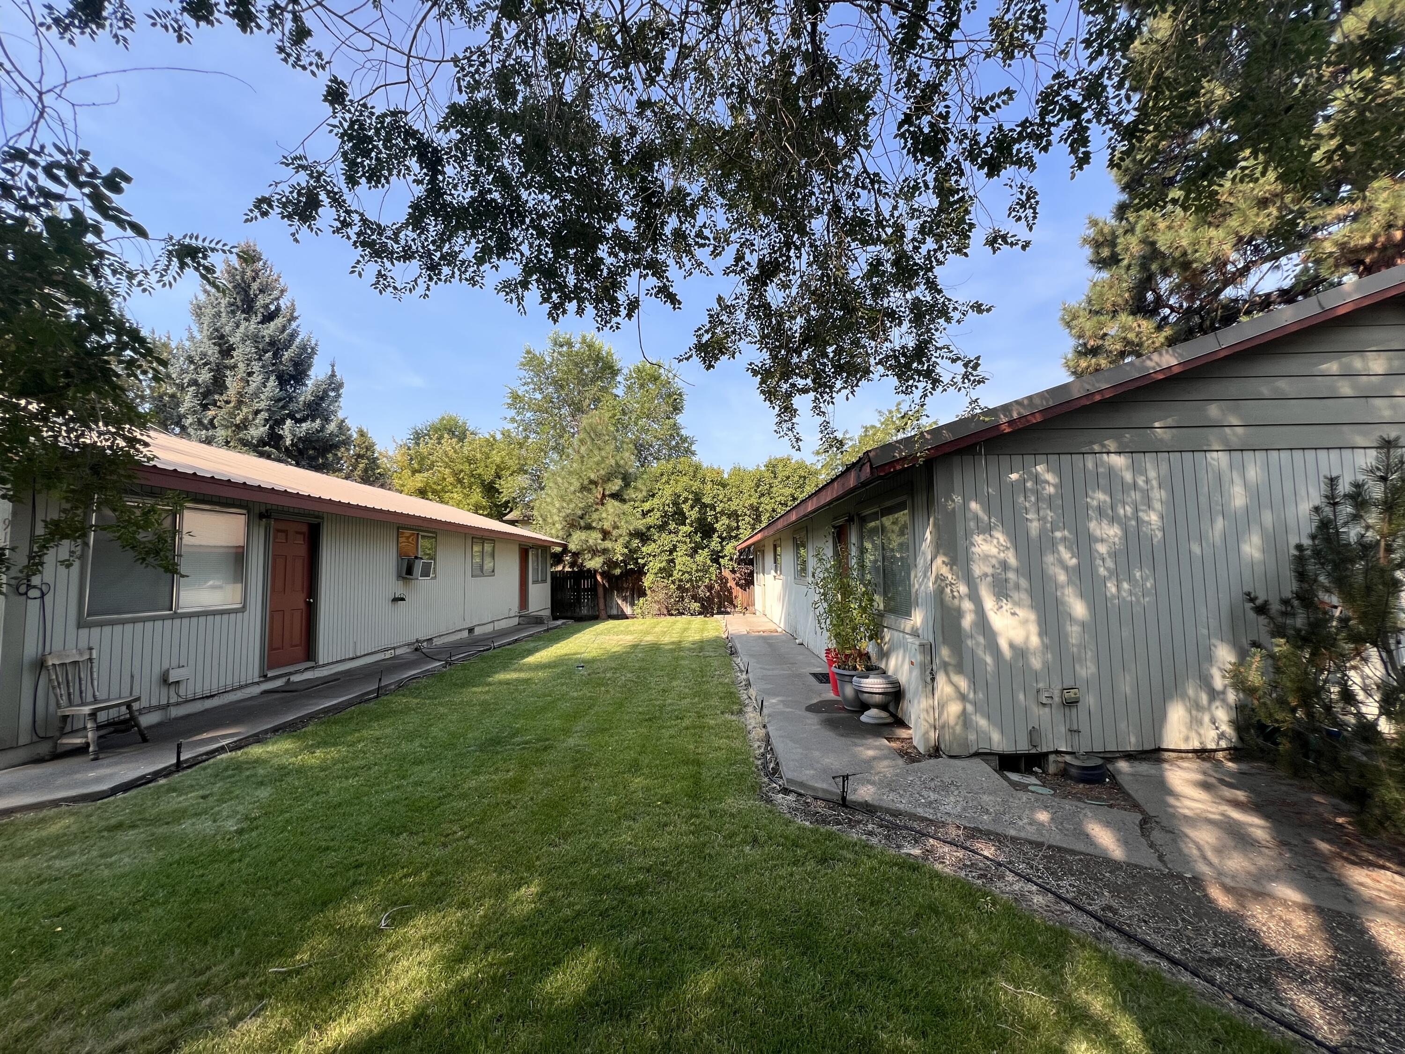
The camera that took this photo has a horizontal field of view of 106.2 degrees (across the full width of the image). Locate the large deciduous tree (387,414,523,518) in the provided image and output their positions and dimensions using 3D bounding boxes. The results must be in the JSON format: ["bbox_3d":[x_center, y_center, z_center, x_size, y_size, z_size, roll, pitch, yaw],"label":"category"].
[{"bbox_3d":[-12.736,-0.826,27.150,7.000,10.130,6.500,0,-5,0],"label":"large deciduous tree"}]

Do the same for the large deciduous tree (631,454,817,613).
[{"bbox_3d":[1.066,0.292,21.343,7.680,6.580,5.200,0,-5,0],"label":"large deciduous tree"}]

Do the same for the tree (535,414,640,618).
[{"bbox_3d":[-4.261,-0.511,19.601,4.000,7.910,3.900,0,-5,0],"label":"tree"}]

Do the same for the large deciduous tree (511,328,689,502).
[{"bbox_3d":[-5.443,-3.116,27.832,9.780,14.800,8.500,0,-5,0],"label":"large deciduous tree"}]

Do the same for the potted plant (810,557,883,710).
[{"bbox_3d":[1.587,1.118,5.780,0.830,1.740,0.820,0,-5,0],"label":"potted plant"}]

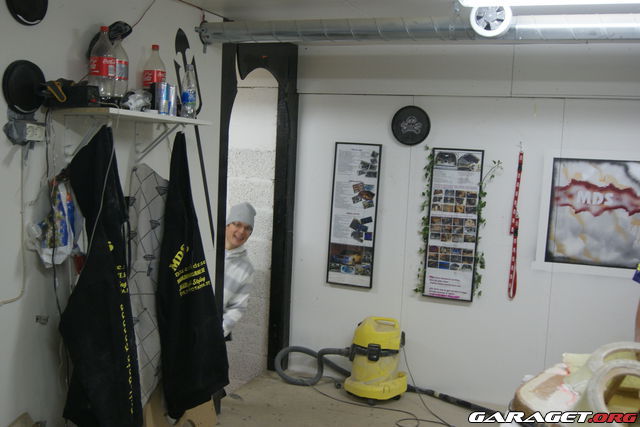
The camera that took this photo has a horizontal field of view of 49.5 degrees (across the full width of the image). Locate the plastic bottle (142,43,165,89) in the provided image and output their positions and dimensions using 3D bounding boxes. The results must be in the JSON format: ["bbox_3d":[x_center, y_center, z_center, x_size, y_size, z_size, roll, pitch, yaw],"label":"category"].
[{"bbox_3d":[-0.725,-0.582,3.052,0.098,0.318,0.098,5,5,21],"label":"plastic bottle"}]

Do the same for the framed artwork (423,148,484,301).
[{"bbox_3d":[0.819,0.071,4.269,0.310,0.925,0.020,5,5,21],"label":"framed artwork"}]

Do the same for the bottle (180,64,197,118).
[{"bbox_3d":[-0.571,-0.531,3.042,0.066,0.234,0.066,3,5,0],"label":"bottle"}]

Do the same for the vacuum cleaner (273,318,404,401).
[{"bbox_3d":[0.149,0.865,4.346,0.810,0.500,0.390,4,5,12],"label":"vacuum cleaner"}]

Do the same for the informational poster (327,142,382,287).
[{"bbox_3d":[0.222,0.014,4.503,0.311,0.926,0.020,5,5,21],"label":"informational poster"}]

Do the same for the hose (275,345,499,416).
[{"bbox_3d":[0.412,1.001,4.315,1.410,0.260,0.290,5,5,21],"label":"hose"}]

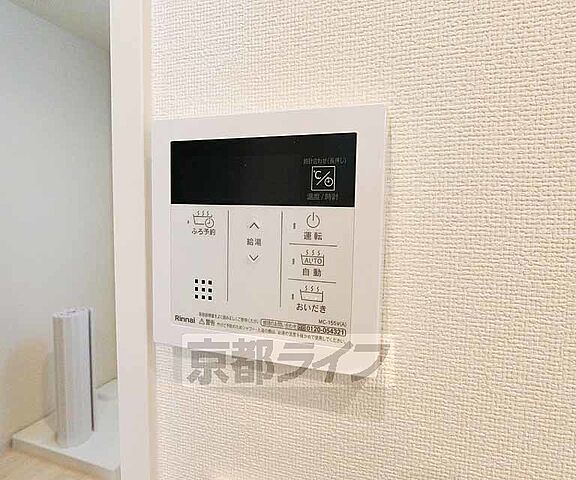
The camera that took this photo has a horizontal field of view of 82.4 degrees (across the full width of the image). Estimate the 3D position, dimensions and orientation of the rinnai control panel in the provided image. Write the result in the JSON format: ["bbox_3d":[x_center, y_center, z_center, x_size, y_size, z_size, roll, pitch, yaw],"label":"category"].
[{"bbox_3d":[-0.013,-0.001,0.174,0.121,0.122,0.020,2,4,15],"label":"rinnai control panel"}]

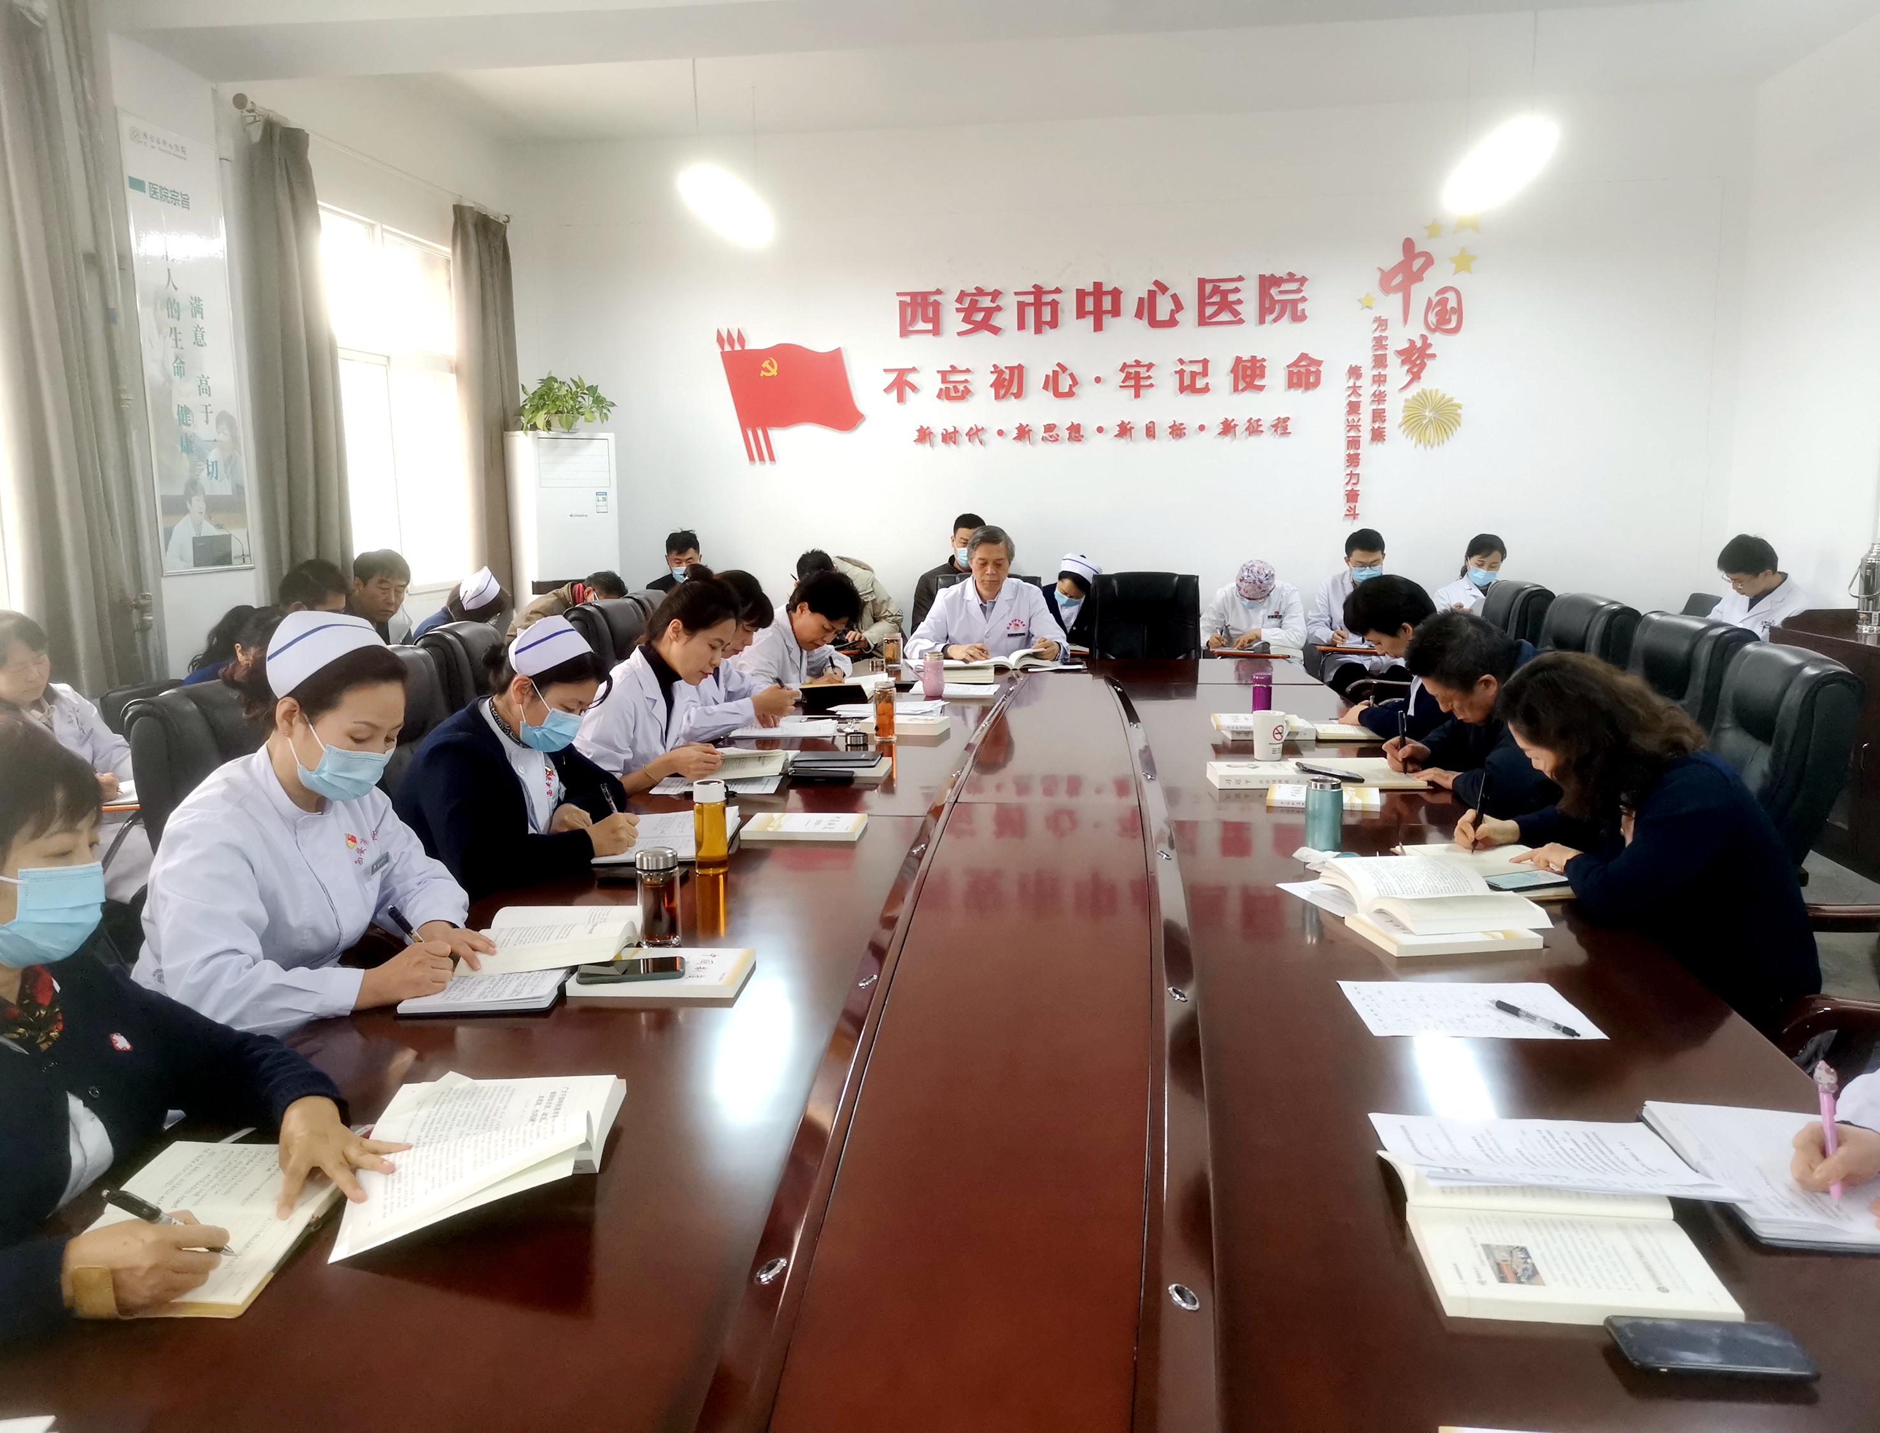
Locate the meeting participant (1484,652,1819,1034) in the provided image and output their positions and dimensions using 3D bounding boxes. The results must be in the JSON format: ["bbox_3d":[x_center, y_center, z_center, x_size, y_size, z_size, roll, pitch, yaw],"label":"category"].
[{"bbox_3d":[1.170,0.473,2.560,0.630,1.150,0.500,0,9,7],"label":"meeting participant"}]

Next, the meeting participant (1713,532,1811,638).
[{"bbox_3d":[3.229,-0.104,5.900,0.720,1.210,0.520,-8,11,-37],"label":"meeting participant"}]

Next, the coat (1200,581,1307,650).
[{"bbox_3d":[1.438,-0.301,6.821,0.520,0.640,0.500,0,9,8],"label":"coat"}]

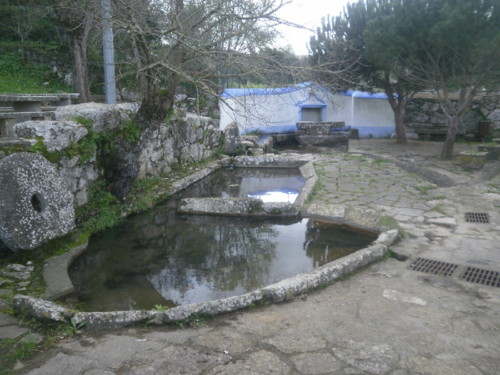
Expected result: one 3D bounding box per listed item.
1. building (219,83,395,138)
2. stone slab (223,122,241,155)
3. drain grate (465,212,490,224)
[{"bbox_3d":[2.450,-3.473,19.800,7.400,2.450,2.200,1,11,6],"label":"building"},{"bbox_3d":[-0.520,-1.386,12.613,0.480,0.880,0.280,0,11,0],"label":"stone slab"},{"bbox_3d":[3.013,0.408,5.930,0.310,0.040,0.390,4,12,21],"label":"drain grate"}]

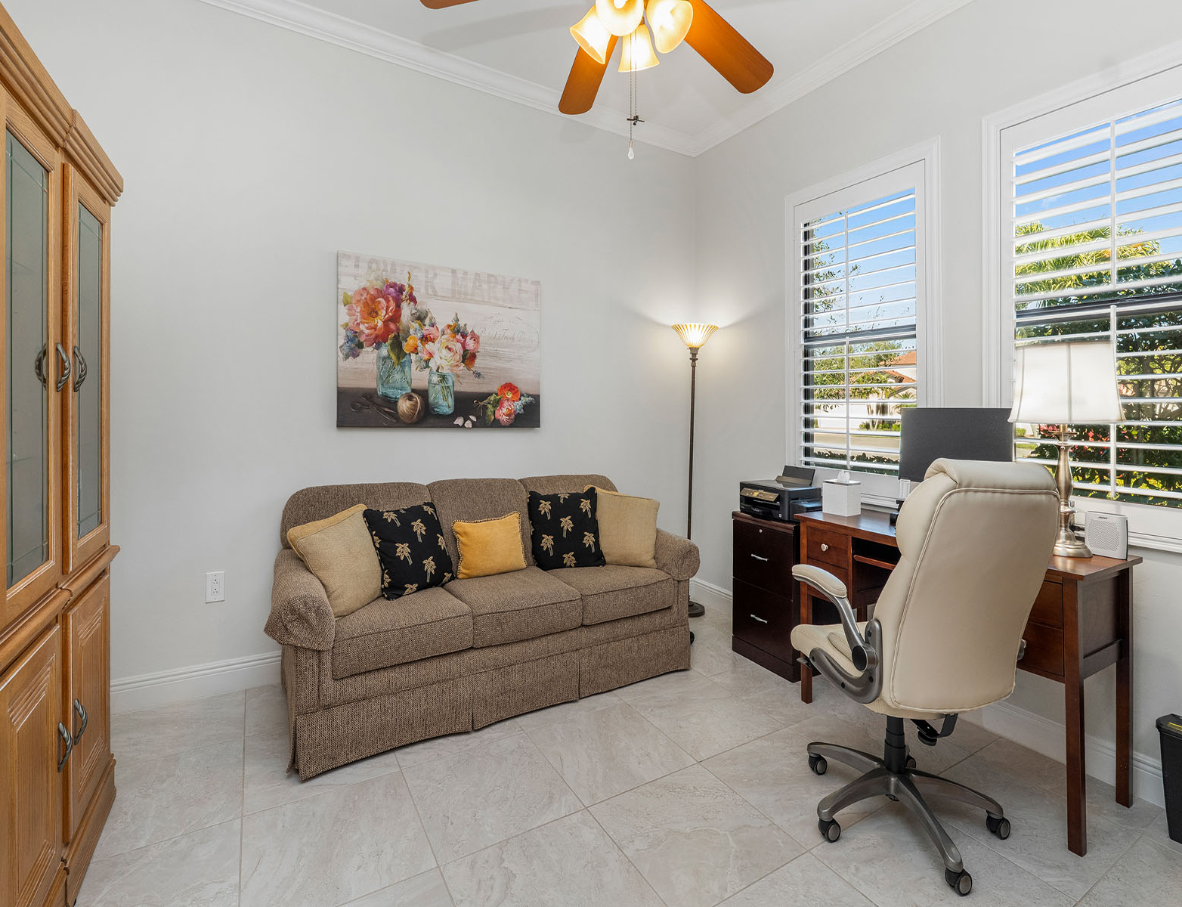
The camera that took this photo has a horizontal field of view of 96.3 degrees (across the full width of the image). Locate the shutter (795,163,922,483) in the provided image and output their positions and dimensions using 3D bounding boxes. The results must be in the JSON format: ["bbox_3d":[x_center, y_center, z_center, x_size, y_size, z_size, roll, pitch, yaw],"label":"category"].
[{"bbox_3d":[1.300,-0.570,2.617,0.046,1.507,0.665,-1,3,-31],"label":"shutter"}]

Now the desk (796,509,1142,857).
[{"bbox_3d":[1.341,0.721,2.038,0.437,0.815,0.990,-1,3,-31],"label":"desk"}]

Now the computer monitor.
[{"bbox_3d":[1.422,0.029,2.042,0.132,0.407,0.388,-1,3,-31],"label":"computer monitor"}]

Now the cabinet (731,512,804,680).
[{"bbox_3d":[1.014,0.693,2.736,0.371,0.745,0.425,-1,3,-31],"label":"cabinet"}]

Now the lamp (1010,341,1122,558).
[{"bbox_3d":[1.603,-0.019,1.787,0.299,0.717,0.291,-1,3,-31],"label":"lamp"}]

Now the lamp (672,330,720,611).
[{"bbox_3d":[0.639,0.087,3.366,0.288,1.841,0.281,1,3,0],"label":"lamp"}]

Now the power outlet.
[{"bbox_3d":[-1.623,0.580,2.288,0.073,0.126,0.010,-1,3,-31],"label":"power outlet"}]

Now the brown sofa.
[{"bbox_3d":[-0.439,0.602,2.494,1.879,0.913,0.742,-1,3,-31],"label":"brown sofa"}]

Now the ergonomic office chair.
[{"bbox_3d":[0.988,0.570,1.668,0.640,1.130,0.660,0,3,-12],"label":"ergonomic office chair"}]

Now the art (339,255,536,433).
[{"bbox_3d":[-0.749,-0.547,2.764,1.044,0.840,0.036,-1,3,-31],"label":"art"}]

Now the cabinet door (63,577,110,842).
[{"bbox_3d":[-1.489,0.715,1.568,0.026,0.620,0.448,-1,3,-31],"label":"cabinet door"}]

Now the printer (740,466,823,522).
[{"bbox_3d":[1.015,0.206,2.720,0.294,0.227,0.366,-1,3,-31],"label":"printer"}]

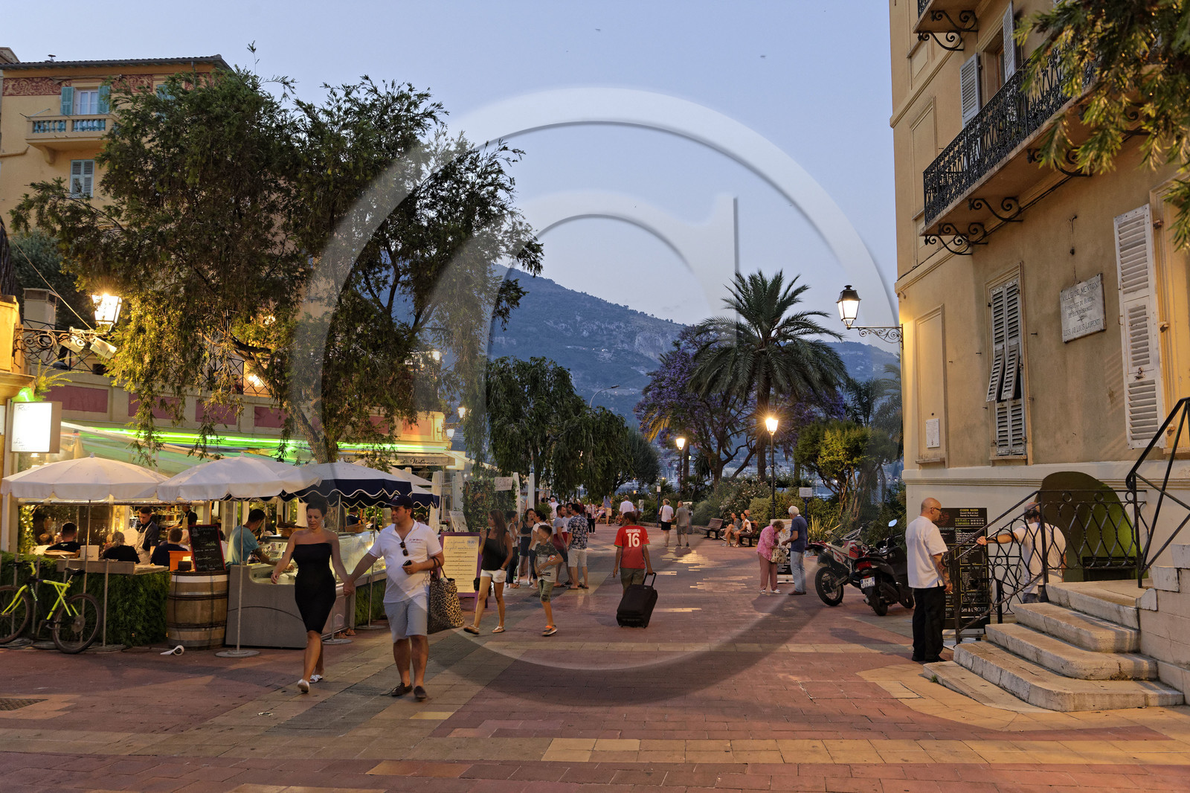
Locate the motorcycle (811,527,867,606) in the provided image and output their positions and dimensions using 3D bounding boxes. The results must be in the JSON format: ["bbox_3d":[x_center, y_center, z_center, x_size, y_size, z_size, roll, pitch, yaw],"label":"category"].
[{"bbox_3d":[4.330,2.893,16.403,0.820,1.230,2.080,-5,-7,44],"label":"motorcycle"}]

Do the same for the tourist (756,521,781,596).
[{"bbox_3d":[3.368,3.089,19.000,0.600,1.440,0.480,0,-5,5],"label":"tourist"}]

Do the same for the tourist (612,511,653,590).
[{"bbox_3d":[0.538,2.435,14.236,0.520,1.600,0.420,0,-5,-2],"label":"tourist"}]

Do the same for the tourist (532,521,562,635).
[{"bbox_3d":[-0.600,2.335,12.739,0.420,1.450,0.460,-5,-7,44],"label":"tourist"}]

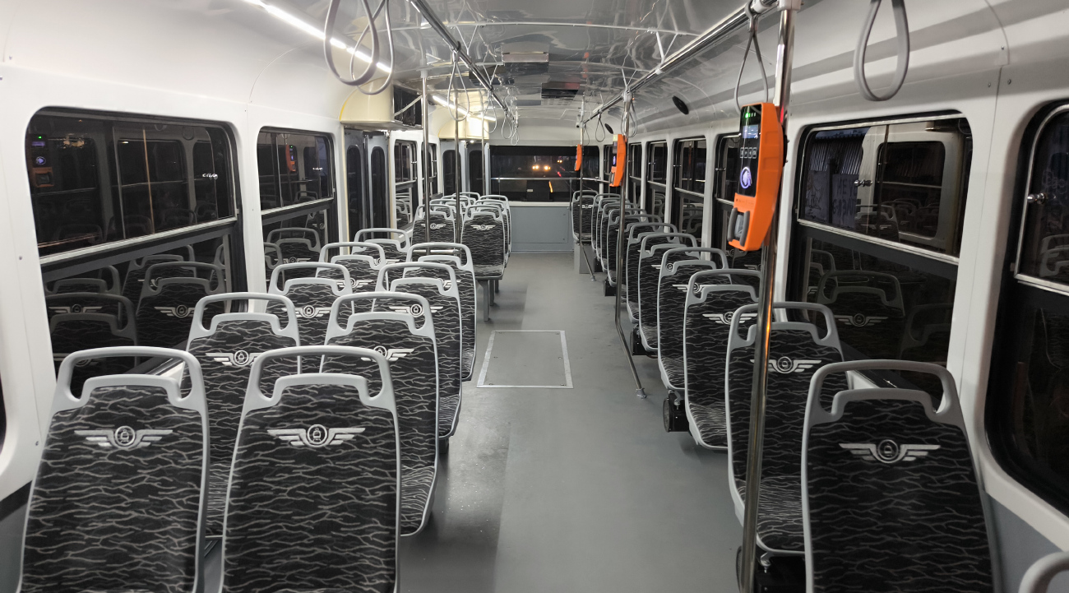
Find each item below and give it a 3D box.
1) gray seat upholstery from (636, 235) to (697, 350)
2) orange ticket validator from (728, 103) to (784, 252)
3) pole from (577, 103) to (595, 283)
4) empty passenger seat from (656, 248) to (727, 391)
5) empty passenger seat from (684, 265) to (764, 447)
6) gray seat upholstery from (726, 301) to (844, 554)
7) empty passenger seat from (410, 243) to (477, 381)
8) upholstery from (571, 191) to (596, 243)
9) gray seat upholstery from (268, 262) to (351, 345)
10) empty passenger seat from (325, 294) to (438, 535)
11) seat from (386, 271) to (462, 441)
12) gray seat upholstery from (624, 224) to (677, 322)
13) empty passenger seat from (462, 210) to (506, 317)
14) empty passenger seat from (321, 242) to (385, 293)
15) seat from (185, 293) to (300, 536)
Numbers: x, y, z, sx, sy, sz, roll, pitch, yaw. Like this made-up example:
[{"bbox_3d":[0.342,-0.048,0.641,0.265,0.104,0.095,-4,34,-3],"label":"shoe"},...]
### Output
[{"bbox_3d":[0.824,-0.037,4.299,0.425,0.607,0.600,0,11,0],"label":"gray seat upholstery"},{"bbox_3d":[0.488,-0.262,1.648,0.072,0.318,0.119,-1,11,-6],"label":"orange ticket validator"},{"bbox_3d":[0.643,-1.216,8.869,0.217,2.090,0.060,0,11,0],"label":"pole"},{"bbox_3d":[0.820,0.096,3.599,0.425,0.607,0.600,0,11,0],"label":"empty passenger seat"},{"bbox_3d":[0.816,0.228,2.899,0.425,0.607,0.600,0,11,0],"label":"empty passenger seat"},{"bbox_3d":[0.849,0.371,2.308,0.420,0.622,0.578,0,11,0],"label":"gray seat upholstery"},{"bbox_3d":[-0.508,0.067,3.709,0.425,0.607,0.600,0,11,0],"label":"empty passenger seat"},{"bbox_3d":[0.688,-1.020,9.507,0.425,0.607,0.600,0,11,0],"label":"upholstery"},{"bbox_3d":[-1.013,0.201,3.139,0.420,0.622,0.578,0,11,0],"label":"gray seat upholstery"},{"bbox_3d":[-0.536,0.347,2.388,0.420,0.622,0.578,0,11,0],"label":"empty passenger seat"},{"bbox_3d":[-0.512,0.202,2.997,0.425,0.607,0.600,0,11,0],"label":"seat"},{"bbox_3d":[0.870,-0.181,5.209,0.420,0.622,0.578,0,11,0],"label":"gray seat upholstery"},{"bbox_3d":[-0.503,-0.317,7.098,0.420,1.077,0.578,0,11,0],"label":"empty passenger seat"},{"bbox_3d":[-1.007,0.057,3.897,0.420,0.622,0.578,0,11,0],"label":"empty passenger seat"},{"bbox_3d":[-0.976,0.333,2.286,0.425,0.607,0.600,0,11,0],"label":"seat"}]

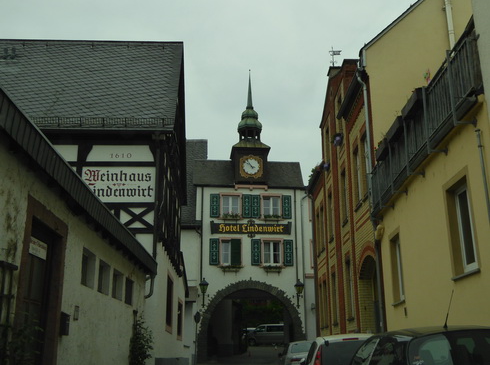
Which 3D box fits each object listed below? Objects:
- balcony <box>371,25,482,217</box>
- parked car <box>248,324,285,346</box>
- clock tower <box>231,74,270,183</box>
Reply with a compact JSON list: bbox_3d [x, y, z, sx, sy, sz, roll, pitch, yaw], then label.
[{"bbox_3d":[3.384,-0.708,10.830,0.650,1.196,7.082,-1,-16,1],"label":"balcony"},{"bbox_3d":[2.258,13.818,51.119,4.850,1.893,1.900,0,-16,0],"label":"parked car"},{"bbox_3d":[0.331,-3.295,34.066,2.200,7.650,2.150,1,-16,-5],"label":"clock tower"}]

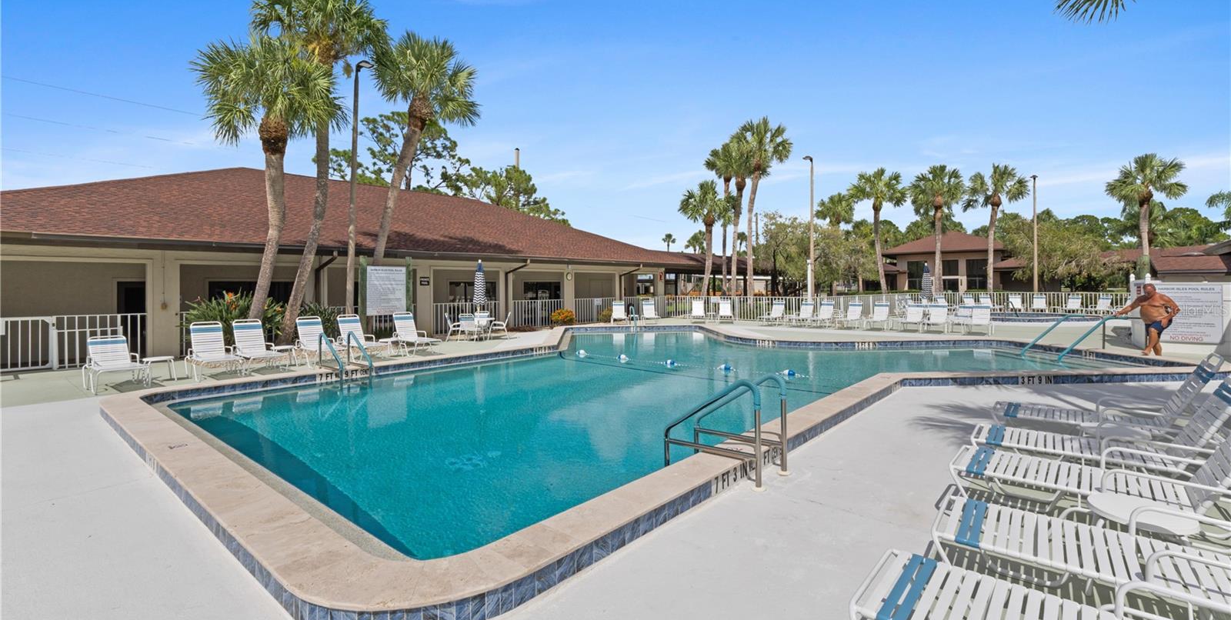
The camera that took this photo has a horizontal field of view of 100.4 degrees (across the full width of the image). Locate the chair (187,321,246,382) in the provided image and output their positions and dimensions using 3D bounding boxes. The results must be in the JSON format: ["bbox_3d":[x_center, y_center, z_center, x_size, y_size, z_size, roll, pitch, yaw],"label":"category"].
[{"bbox_3d":[-8.062,0.786,10.326,1.677,0.970,0.670,3,4,42],"label":"chair"}]

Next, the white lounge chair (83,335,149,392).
[{"bbox_3d":[-9.172,0.947,9.402,1.839,0.866,0.650,2,3,41],"label":"white lounge chair"}]

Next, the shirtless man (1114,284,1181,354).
[{"bbox_3d":[12.572,0.203,12.140,0.850,1.680,1.000,-2,3,-22],"label":"shirtless man"}]

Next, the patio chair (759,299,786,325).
[{"bbox_3d":[6.904,0.123,22.569,0.650,0.996,1.698,2,4,43],"label":"patio chair"}]

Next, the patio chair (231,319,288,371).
[{"bbox_3d":[-7.663,0.779,11.016,1.653,1.026,0.650,2,3,41],"label":"patio chair"}]

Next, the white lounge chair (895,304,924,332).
[{"bbox_3d":[11.234,0.299,19.463,0.680,0.949,1.666,2,4,32],"label":"white lounge chair"}]

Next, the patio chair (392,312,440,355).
[{"bbox_3d":[-5.053,0.627,12.965,1.666,1.000,0.670,3,4,44],"label":"patio chair"}]

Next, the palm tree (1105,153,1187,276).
[{"bbox_3d":[26.637,-3.742,25.760,2.948,8.337,2.948,3,4,45],"label":"palm tree"}]

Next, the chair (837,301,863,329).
[{"bbox_3d":[9.689,0.196,20.985,0.680,0.990,1.666,2,4,32],"label":"chair"}]

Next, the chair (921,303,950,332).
[{"bbox_3d":[11.604,0.287,18.495,0.650,0.949,1.758,1,3,37],"label":"chair"}]

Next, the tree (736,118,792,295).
[{"bbox_3d":[8.312,-5.261,28.823,3.400,11.154,3.400,0,3,16],"label":"tree"}]

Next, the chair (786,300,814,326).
[{"bbox_3d":[7.937,0.145,21.869,0.650,0.996,1.698,2,4,43],"label":"chair"}]

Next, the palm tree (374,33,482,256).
[{"bbox_3d":[-5.439,-3.271,14.280,3.152,8.642,2.948,-1,3,-23],"label":"palm tree"}]

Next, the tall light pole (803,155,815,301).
[{"bbox_3d":[9.994,-3.770,26.267,0.610,8.337,0.407,-2,4,-29],"label":"tall light pole"}]

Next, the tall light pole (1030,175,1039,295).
[{"bbox_3d":[24.105,-3.837,29.396,0.400,7.947,0.700,2,3,39],"label":"tall light pole"}]

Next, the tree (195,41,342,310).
[{"bbox_3d":[-8.103,-2.535,11.978,3.050,7.422,3.050,3,4,41],"label":"tree"}]

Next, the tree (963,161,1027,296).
[{"bbox_3d":[23.653,-4.497,31.871,3.800,9.050,3.800,1,3,36],"label":"tree"}]

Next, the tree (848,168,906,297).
[{"bbox_3d":[15.762,-4.179,30.880,3.600,8.658,3.600,1,3,27],"label":"tree"}]

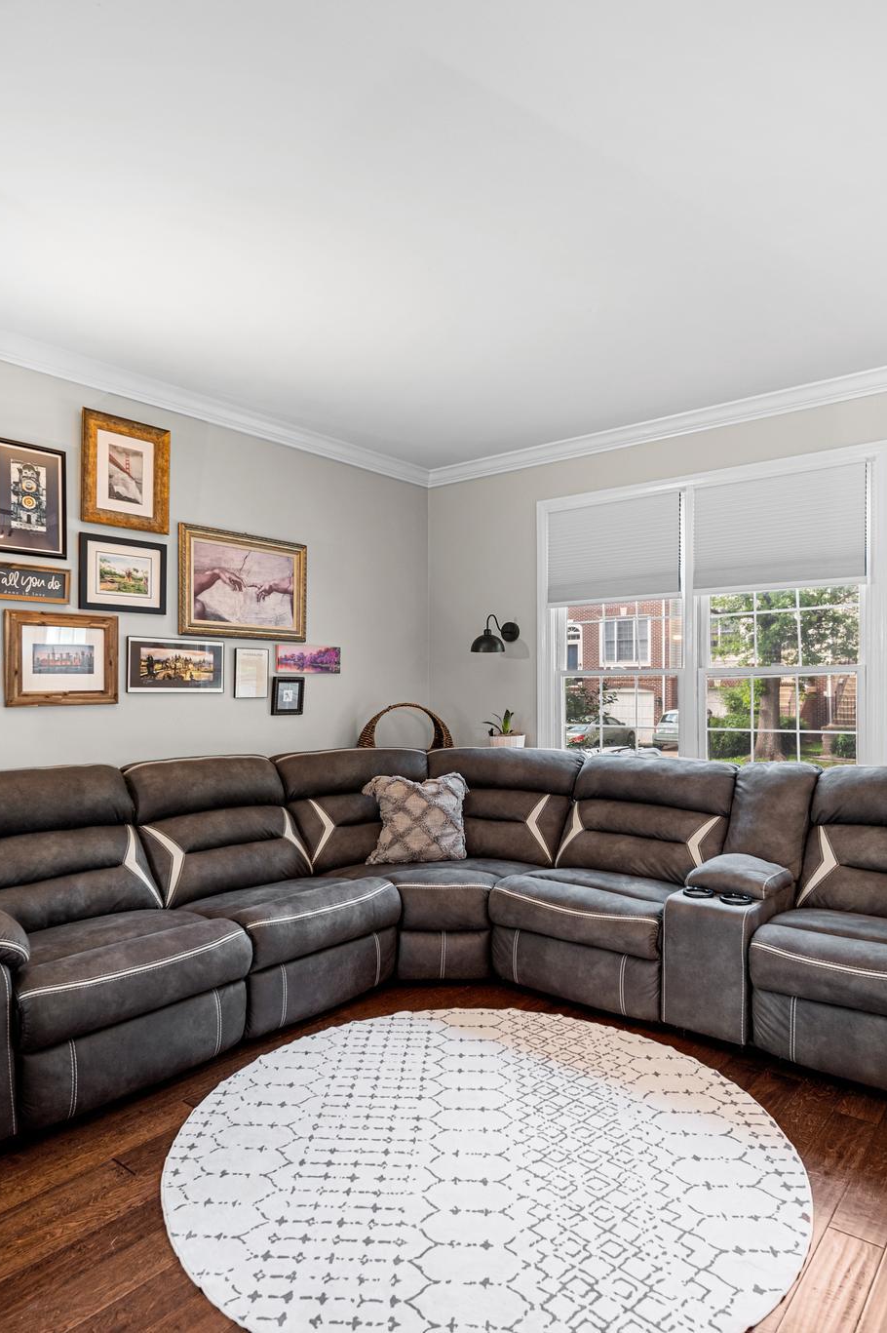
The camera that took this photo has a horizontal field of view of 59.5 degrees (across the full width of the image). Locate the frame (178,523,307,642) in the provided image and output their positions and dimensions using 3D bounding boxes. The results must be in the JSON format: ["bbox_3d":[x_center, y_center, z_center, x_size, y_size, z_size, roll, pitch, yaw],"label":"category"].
[{"bbox_3d":[-1.024,-0.416,4.072,0.040,0.544,0.799,-1,-2,40],"label":"frame"}]

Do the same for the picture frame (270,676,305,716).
[{"bbox_3d":[-0.852,0.165,4.261,0.025,0.207,0.208,0,-1,41],"label":"picture frame"}]

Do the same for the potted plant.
[{"bbox_3d":[0.383,0.405,4.611,0.230,0.300,0.210,-1,-2,40],"label":"potted plant"}]

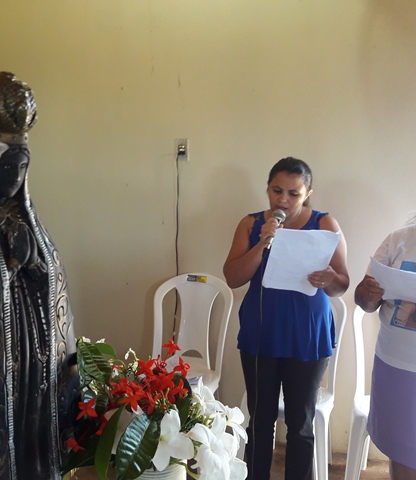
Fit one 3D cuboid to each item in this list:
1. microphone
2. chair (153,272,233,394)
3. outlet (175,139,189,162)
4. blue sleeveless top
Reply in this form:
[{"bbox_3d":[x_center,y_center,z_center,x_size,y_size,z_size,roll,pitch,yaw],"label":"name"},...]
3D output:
[{"bbox_3d":[0.241,-0.038,1.860,0.053,0.165,0.053,10,-26,17],"label":"microphone"},{"bbox_3d":[-0.163,0.665,2.621,0.450,0.900,0.510,3,9,23],"label":"chair"},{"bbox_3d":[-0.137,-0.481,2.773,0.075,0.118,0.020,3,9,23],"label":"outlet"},{"bbox_3d":[0.304,0.159,1.980,0.375,0.560,0.270,2,9,18],"label":"blue sleeveless top"}]

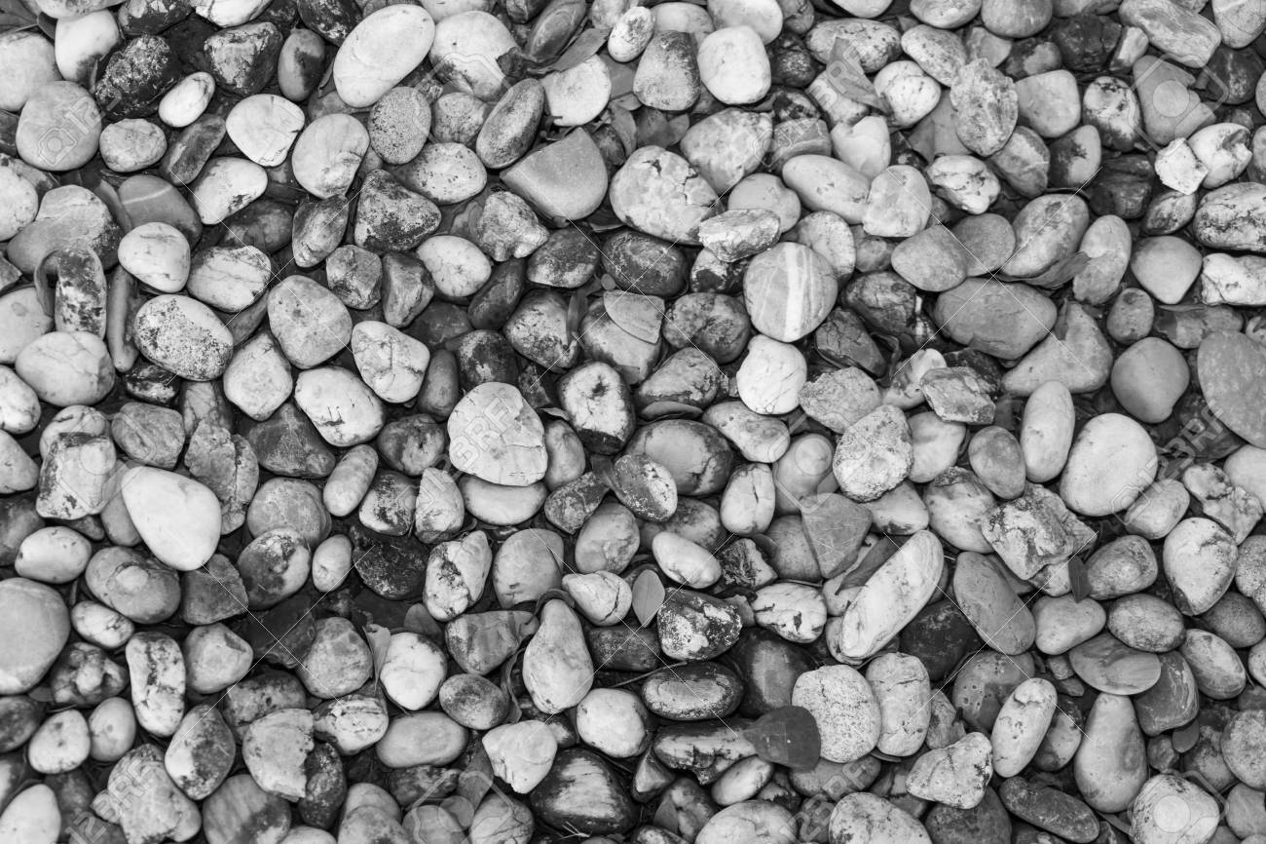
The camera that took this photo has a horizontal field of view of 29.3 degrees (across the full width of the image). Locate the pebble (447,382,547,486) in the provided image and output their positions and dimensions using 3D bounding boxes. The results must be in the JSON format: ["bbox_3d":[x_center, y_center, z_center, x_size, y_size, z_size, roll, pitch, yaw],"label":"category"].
[{"bbox_3d":[-0.067,0.006,1.200,0.049,0.027,0.051,0,76,0],"label":"pebble"}]

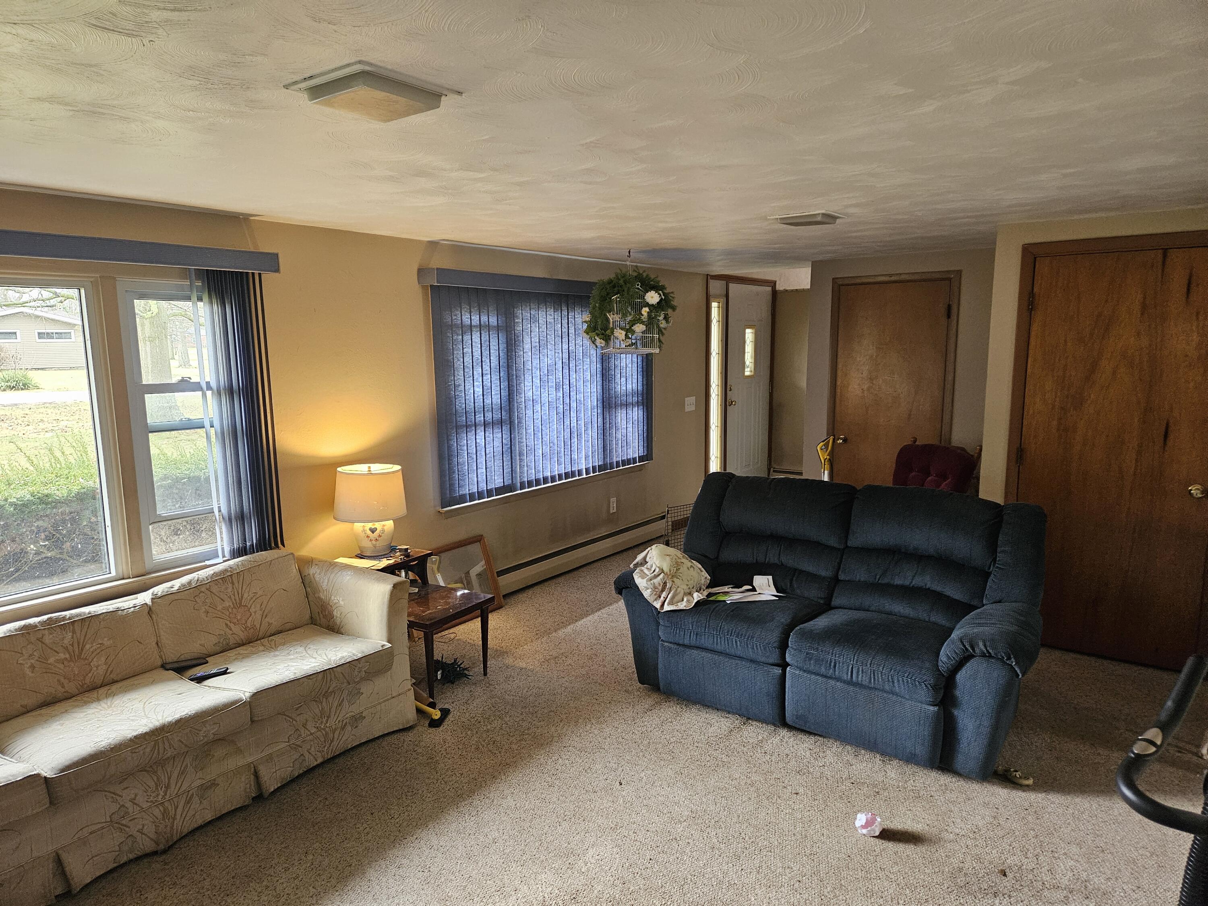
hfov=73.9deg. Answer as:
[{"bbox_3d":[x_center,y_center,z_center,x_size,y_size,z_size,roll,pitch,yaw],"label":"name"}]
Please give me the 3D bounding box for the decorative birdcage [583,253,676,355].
[{"bbox_3d":[0.167,-0.977,5.257,0.580,0.630,0.380,0,8,2],"label":"decorative birdcage"}]

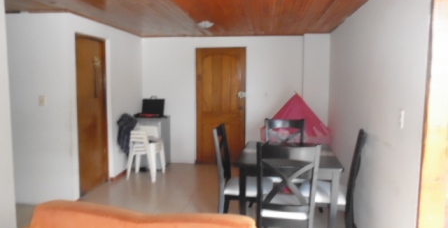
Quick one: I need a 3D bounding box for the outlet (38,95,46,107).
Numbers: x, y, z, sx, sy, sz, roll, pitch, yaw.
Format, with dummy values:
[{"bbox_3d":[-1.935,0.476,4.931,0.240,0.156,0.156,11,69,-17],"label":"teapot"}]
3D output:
[{"bbox_3d":[-2.064,-0.146,3.822,0.079,0.121,0.014,1,5,9],"label":"outlet"}]

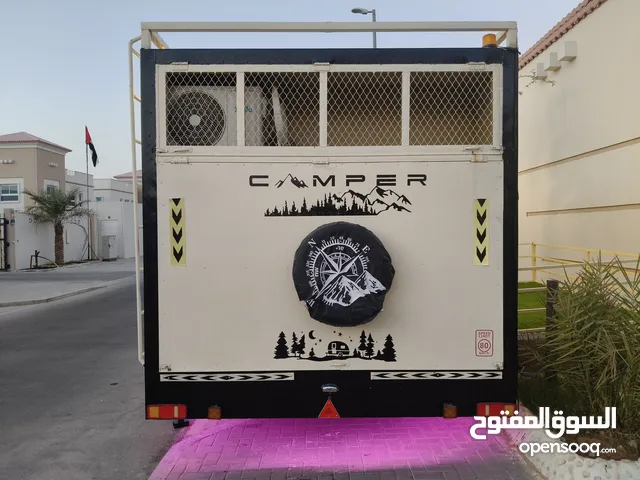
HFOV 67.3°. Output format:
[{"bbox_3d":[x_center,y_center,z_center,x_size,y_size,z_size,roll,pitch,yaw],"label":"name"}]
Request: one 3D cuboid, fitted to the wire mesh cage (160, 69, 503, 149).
[{"bbox_3d":[0.063,-0.875,3.175,2.240,0.550,0.060,0,1,0],"label":"wire mesh cage"}]

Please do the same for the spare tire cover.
[{"bbox_3d":[0.151,0.216,3.080,0.640,0.660,0.210,0,1,0],"label":"spare tire cover"}]

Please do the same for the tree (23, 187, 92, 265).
[{"bbox_3d":[-12.536,-0.679,23.000,3.400,3.750,3.300,0,1,0],"label":"tree"}]

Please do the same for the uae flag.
[{"bbox_3d":[-12.834,-5.252,27.000,0.800,2.250,0.400,0,1,0],"label":"uae flag"}]

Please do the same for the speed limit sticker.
[{"bbox_3d":[1.100,0.693,3.210,0.119,0.178,0.003,0,1,0],"label":"speed limit sticker"}]

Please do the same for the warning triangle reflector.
[{"bbox_3d":[0.065,1.125,3.210,0.144,0.128,0.012,0,1,0],"label":"warning triangle reflector"}]

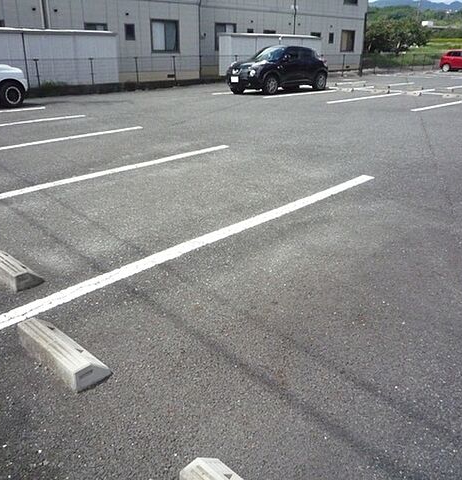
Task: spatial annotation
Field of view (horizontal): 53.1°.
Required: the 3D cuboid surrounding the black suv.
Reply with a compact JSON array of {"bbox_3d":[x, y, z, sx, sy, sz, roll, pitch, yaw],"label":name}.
[{"bbox_3d":[1.737,-6.124,16.590,4.130,1.570,1.770,-19,29,-37],"label":"black suv"}]

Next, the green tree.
[{"bbox_3d":[14.057,-17.215,39.138,5.800,3.200,5.200,7,24,17],"label":"green tree"}]

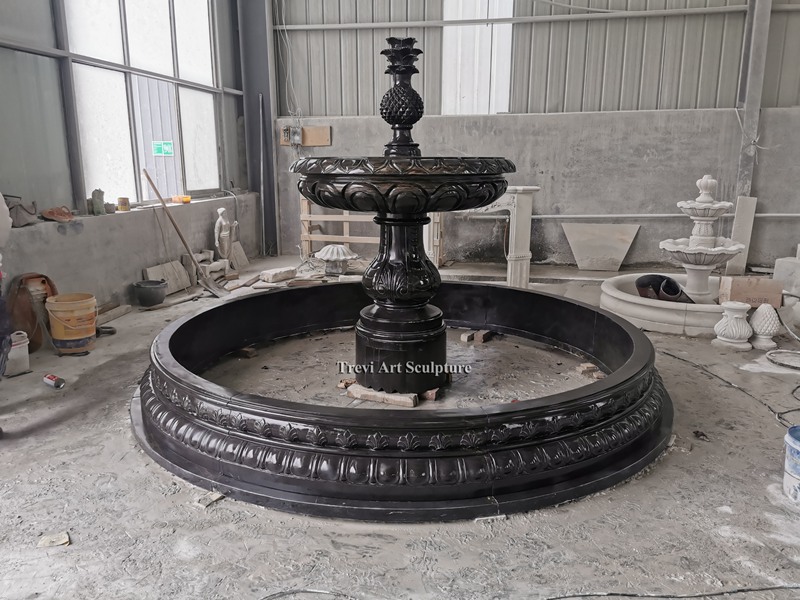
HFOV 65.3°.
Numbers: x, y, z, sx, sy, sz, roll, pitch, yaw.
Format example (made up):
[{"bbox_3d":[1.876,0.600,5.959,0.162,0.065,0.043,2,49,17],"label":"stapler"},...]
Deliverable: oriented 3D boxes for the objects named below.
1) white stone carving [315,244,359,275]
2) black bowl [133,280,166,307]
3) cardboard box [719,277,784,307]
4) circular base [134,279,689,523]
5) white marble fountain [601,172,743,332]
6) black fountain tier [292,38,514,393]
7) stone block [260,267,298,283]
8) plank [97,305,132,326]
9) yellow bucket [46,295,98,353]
[{"bbox_3d":[-0.741,-0.468,7.231,0.500,0.325,0.500,0,13,0],"label":"white stone carving"},{"bbox_3d":[-2.371,-0.060,5.893,0.300,0.190,0.300,0,13,0],"label":"black bowl"},{"bbox_3d":[2.724,-0.065,4.838,0.360,0.200,0.220,2,13,10],"label":"cardboard box"},{"bbox_3d":[0.017,0.337,3.989,3.228,0.375,3.228,0,13,0],"label":"circular base"},{"bbox_3d":[2.518,-0.438,5.193,1.570,1.175,1.570,2,13,10],"label":"white marble fountain"},{"bbox_3d":[0.019,-0.494,3.800,1.308,2.057,1.308,0,13,0],"label":"black fountain tier"},{"bbox_3d":[-1.364,-0.286,7.096,0.180,0.085,0.400,8,15,32],"label":"stone block"},{"bbox_3d":[-2.524,0.152,5.313,0.130,0.035,0.800,1,13,4],"label":"plank"},{"bbox_3d":[-2.325,0.174,4.438,0.310,0.380,0.310,-7,15,-28],"label":"yellow bucket"}]

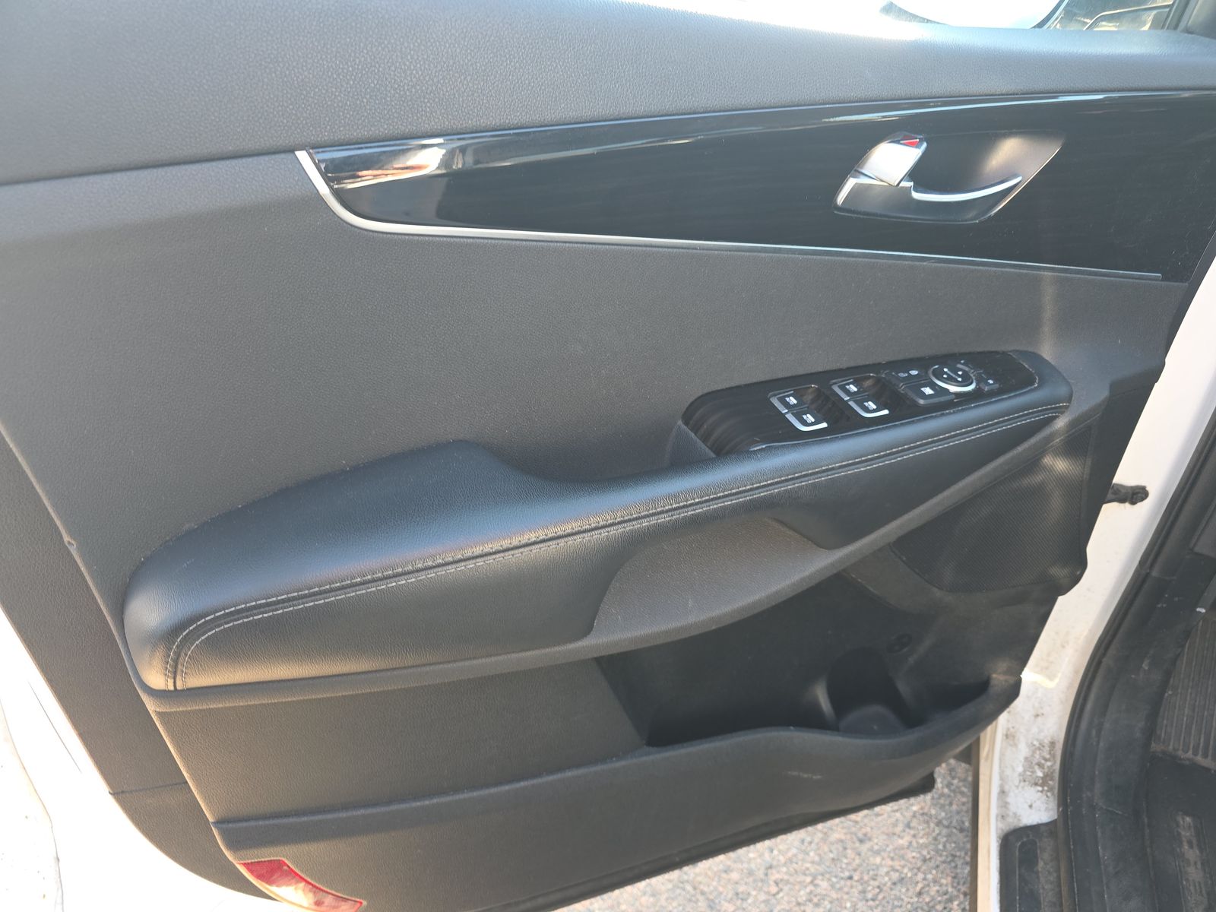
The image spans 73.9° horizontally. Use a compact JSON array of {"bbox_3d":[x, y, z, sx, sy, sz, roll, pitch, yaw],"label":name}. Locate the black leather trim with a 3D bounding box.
[{"bbox_3d":[0.047,0.026,0.535,0.632,0.088,0.117,-11,33,-19],"label":"black leather trim"}]

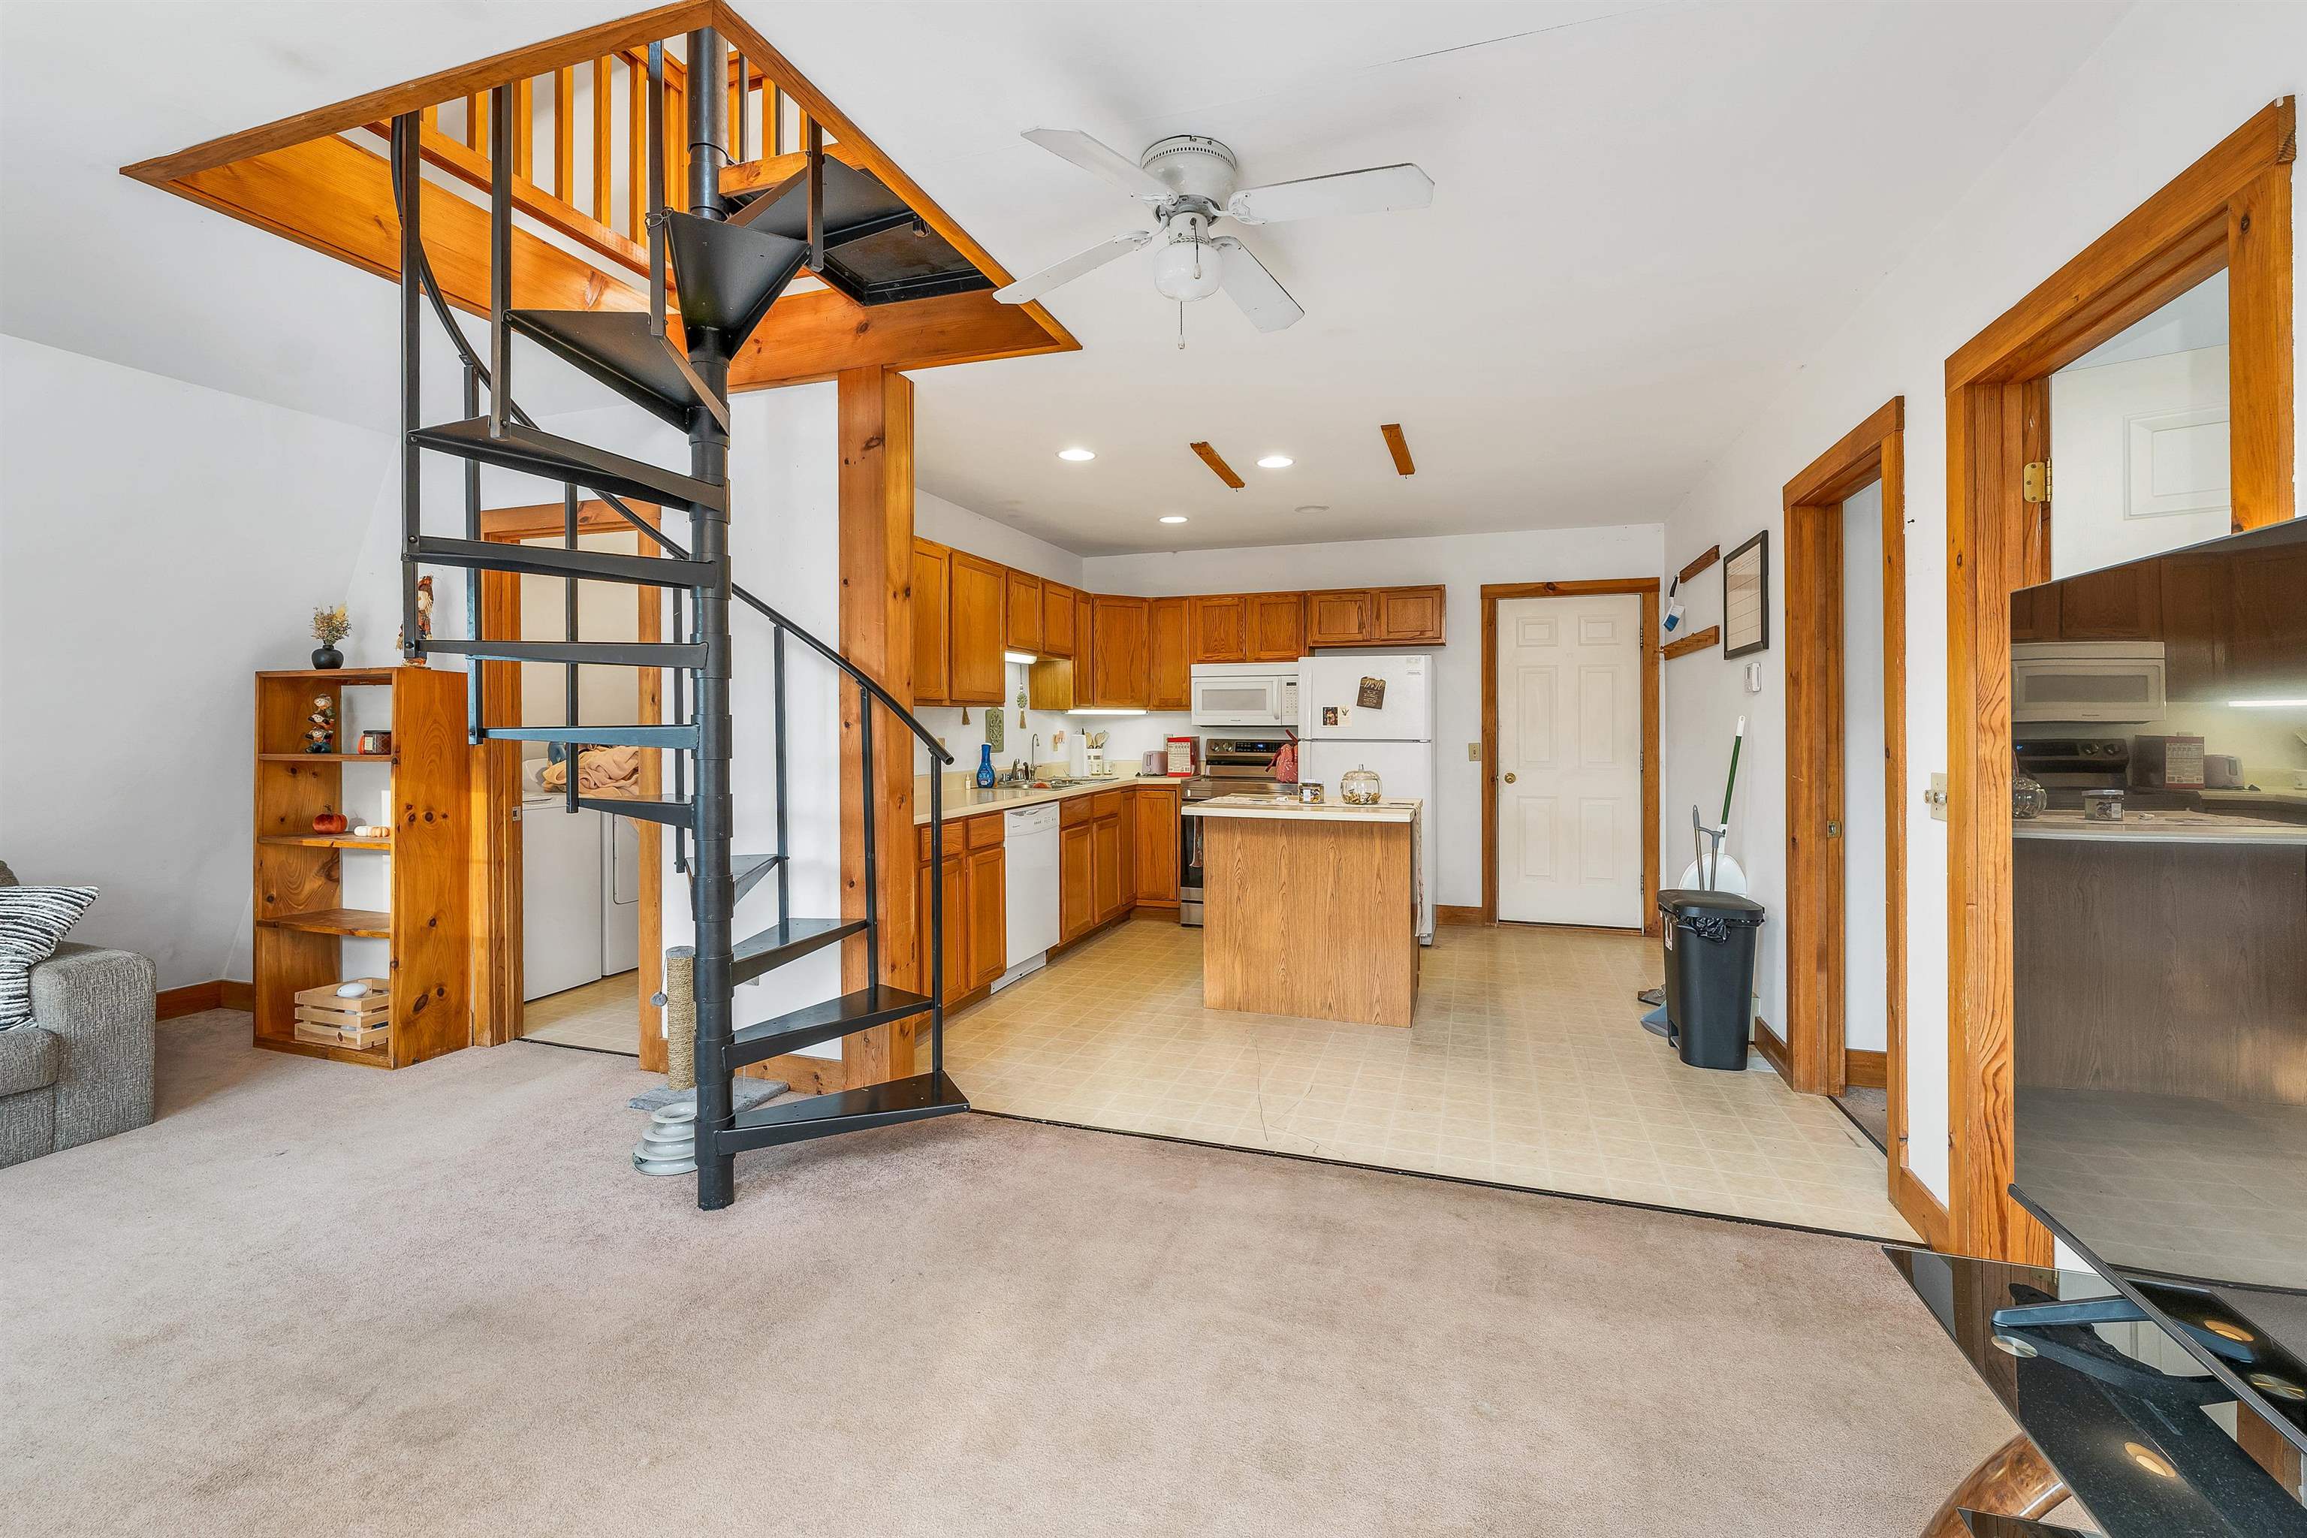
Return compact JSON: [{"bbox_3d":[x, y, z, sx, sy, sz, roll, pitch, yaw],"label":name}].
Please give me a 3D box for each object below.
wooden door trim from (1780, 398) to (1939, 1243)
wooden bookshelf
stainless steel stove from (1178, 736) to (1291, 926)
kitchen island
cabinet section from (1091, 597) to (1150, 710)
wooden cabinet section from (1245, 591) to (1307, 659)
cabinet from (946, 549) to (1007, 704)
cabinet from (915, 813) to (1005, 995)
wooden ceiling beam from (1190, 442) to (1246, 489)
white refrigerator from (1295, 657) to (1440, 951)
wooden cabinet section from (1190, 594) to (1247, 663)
[{"bbox_3d":[2.155,0.077,2.908,0.146,2.124,1.083,0,1,19],"label":"wooden door trim"},{"bbox_3d":[-3.085,0.360,3.753,0.786,1.463,0.277,1,2,19],"label":"wooden bookshelf"},{"bbox_3d":[0.640,0.425,6.347,0.760,1.190,0.670,1,2,19],"label":"stainless steel stove"},{"bbox_3d":[0.719,0.620,4.510,1.008,0.900,0.720,1,2,19],"label":"kitchen island"},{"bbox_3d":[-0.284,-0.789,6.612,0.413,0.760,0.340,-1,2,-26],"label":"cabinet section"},{"bbox_3d":[0.850,-0.936,6.427,0.393,0.456,0.325,1,2,19],"label":"wooden cabinet section"},{"bbox_3d":[-1.047,-0.700,4.977,0.330,0.752,0.585,1,2,19],"label":"cabinet"},{"bbox_3d":[-1.109,0.647,4.292,0.625,0.887,0.761,0,1,19],"label":"cabinet"},{"bbox_3d":[0.321,-1.416,4.526,0.077,0.025,0.796,0,1,19],"label":"wooden ceiling beam"},{"bbox_3d":[1.359,0.185,5.998,0.769,1.688,0.728,1,2,19],"label":"white refrigerator"},{"bbox_3d":[0.483,-0.941,6.552,0.384,0.456,0.325,1,2,19],"label":"wooden cabinet section"}]

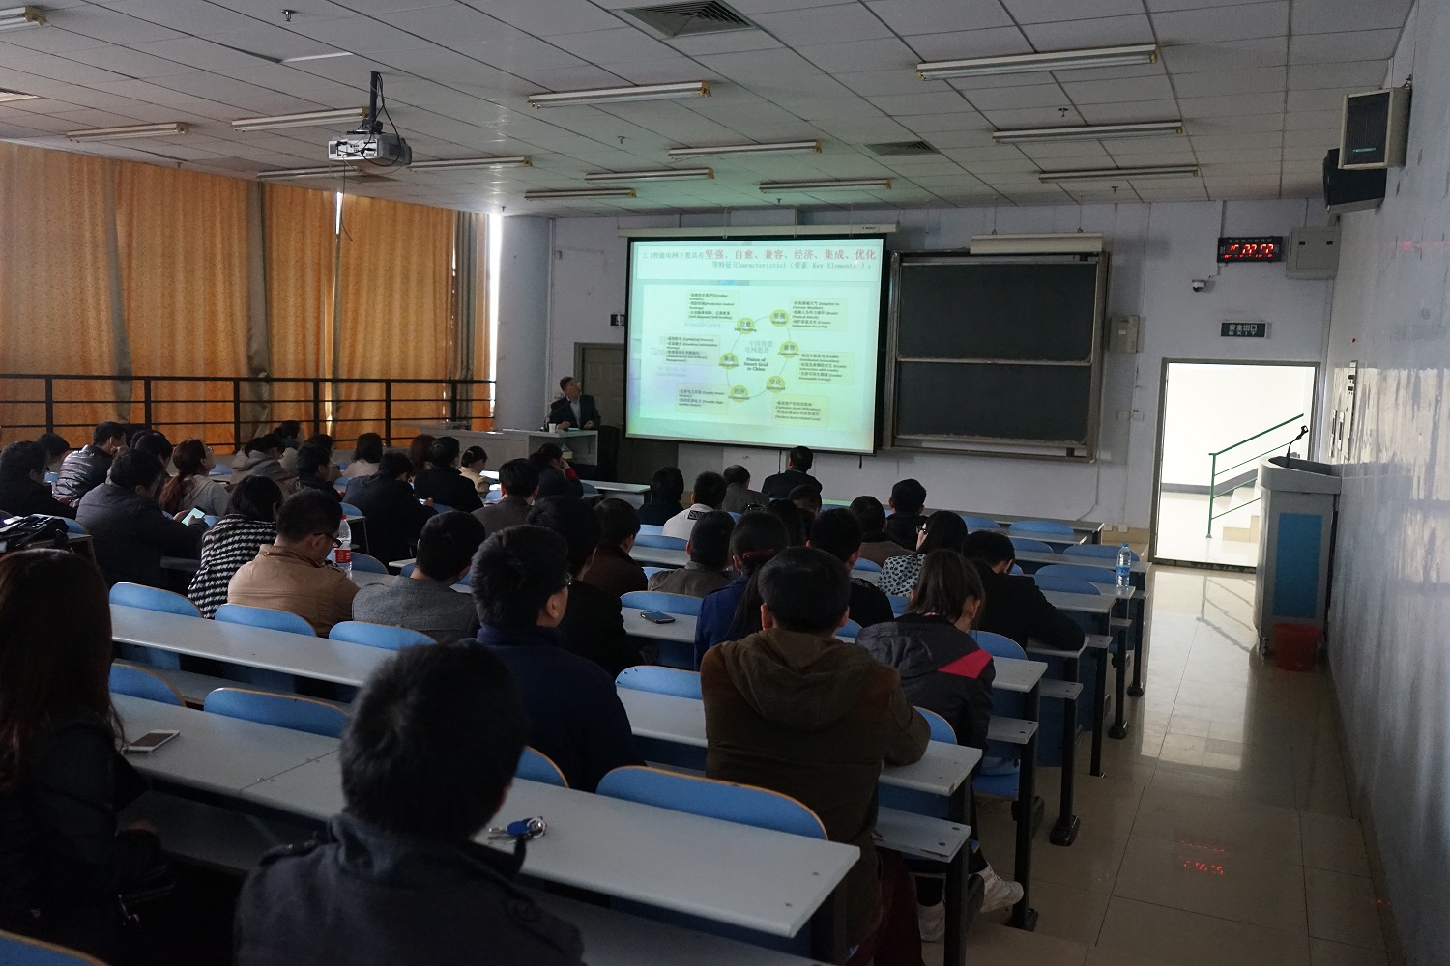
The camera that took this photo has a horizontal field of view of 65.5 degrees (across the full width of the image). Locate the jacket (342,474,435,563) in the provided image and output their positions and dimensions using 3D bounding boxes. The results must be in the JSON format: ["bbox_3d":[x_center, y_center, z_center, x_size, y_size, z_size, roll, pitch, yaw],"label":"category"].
[{"bbox_3d":[-2.098,0.217,6.974,0.480,0.590,0.480,5,7,25],"label":"jacket"}]

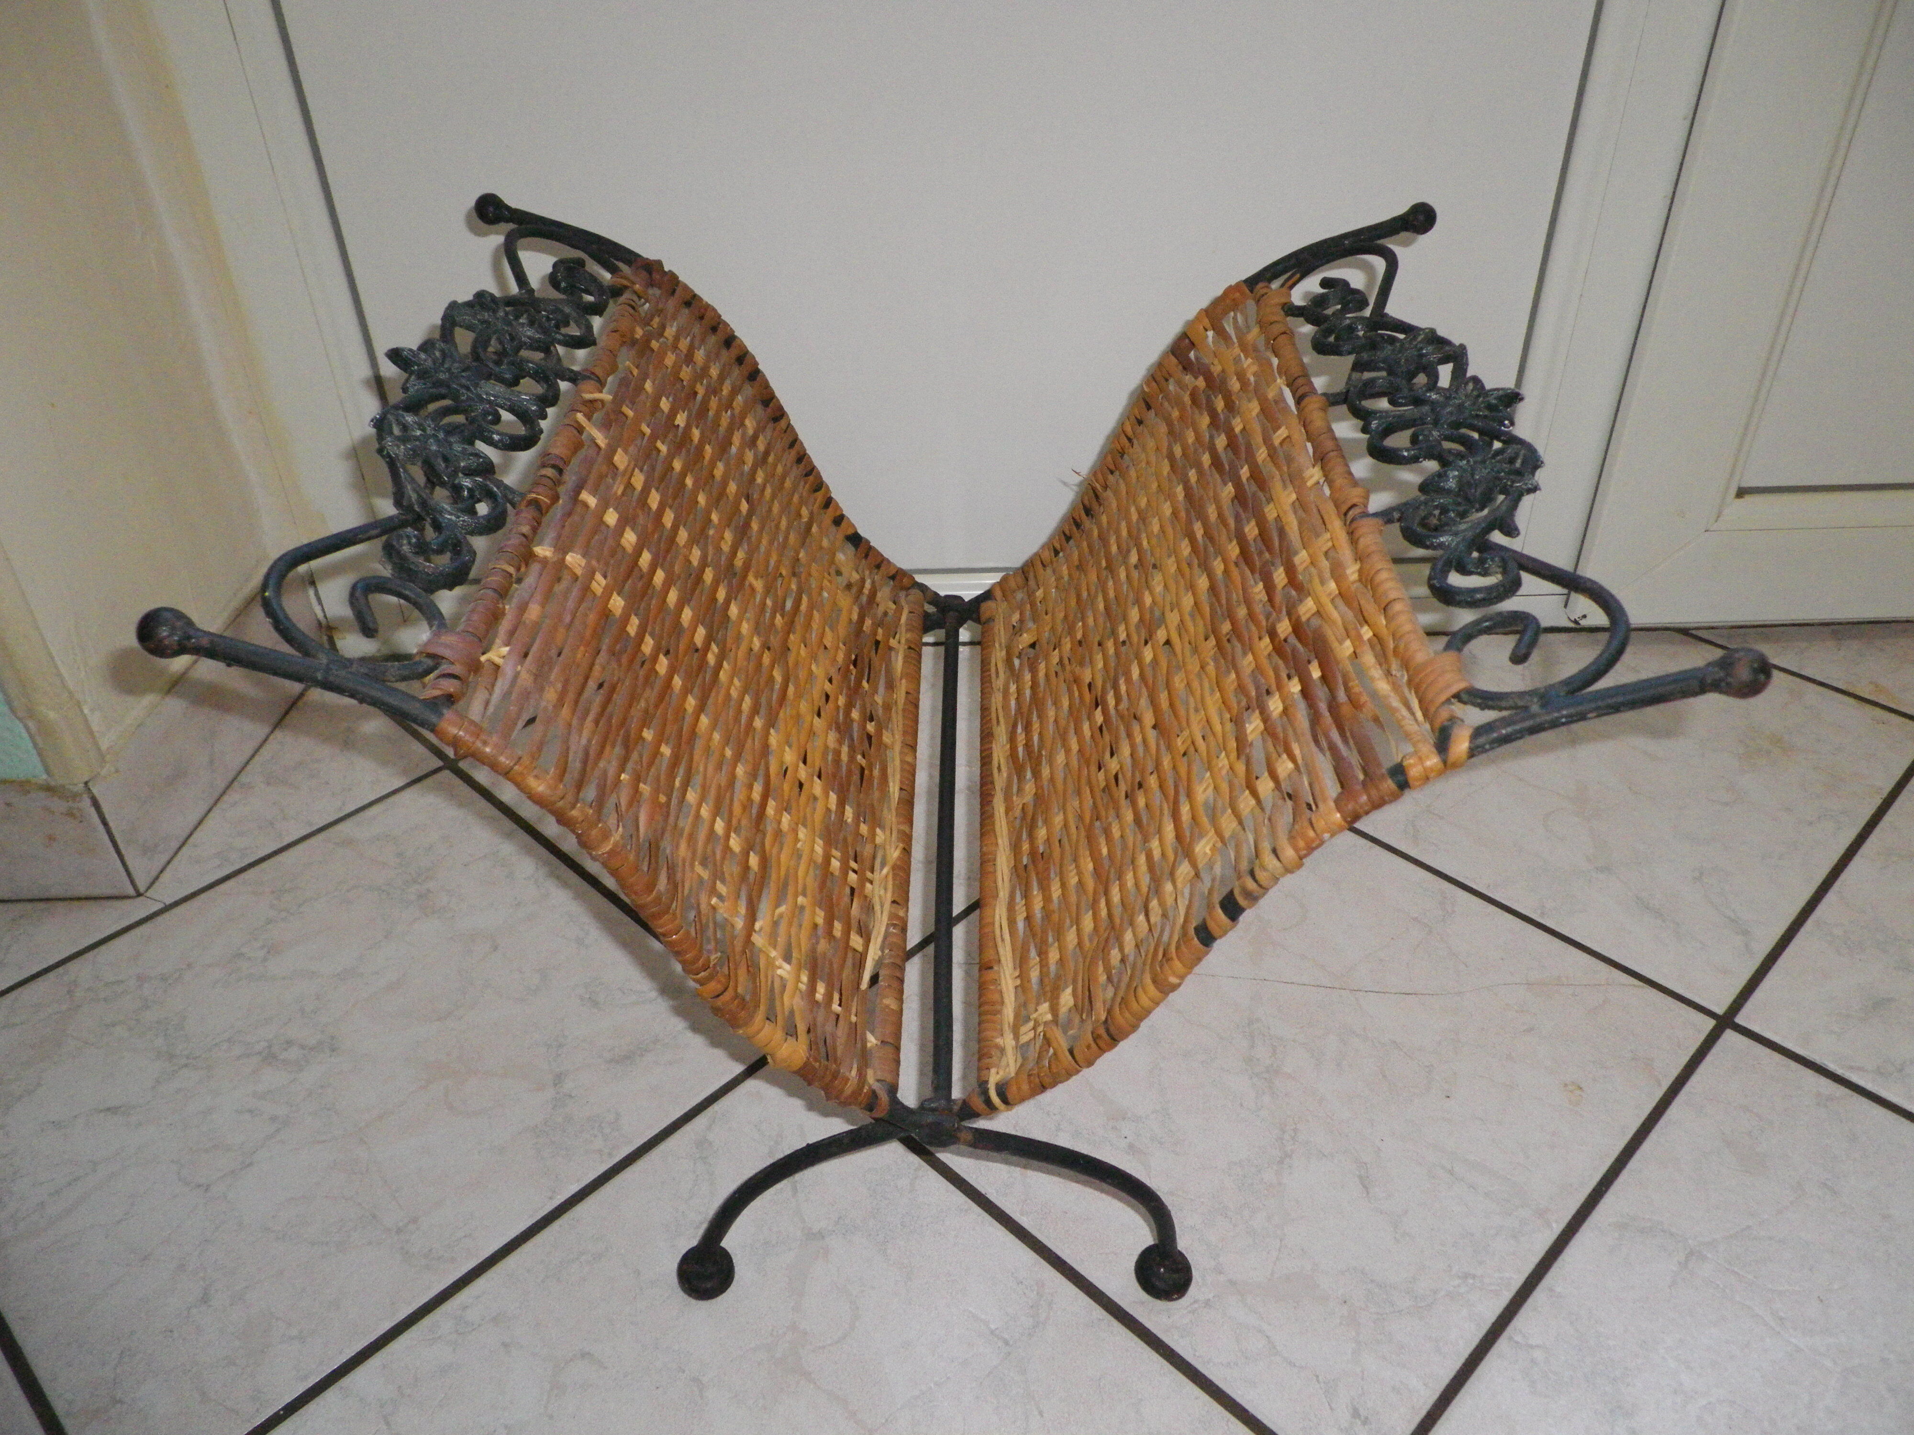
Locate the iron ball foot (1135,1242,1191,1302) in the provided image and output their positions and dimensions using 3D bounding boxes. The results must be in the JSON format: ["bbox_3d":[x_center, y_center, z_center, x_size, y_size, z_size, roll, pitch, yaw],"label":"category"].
[{"bbox_3d":[0.088,0.236,0.658,0.025,0.025,0.025,-1,36,1],"label":"iron ball foot"}]

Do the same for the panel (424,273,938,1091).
[{"bbox_3d":[-0.093,-0.040,0.689,0.036,0.243,0.384,-27,31,20],"label":"panel"}]

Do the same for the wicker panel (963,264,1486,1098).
[{"bbox_3d":[0.083,-0.032,0.692,0.036,0.238,0.384,31,31,-20],"label":"wicker panel"}]

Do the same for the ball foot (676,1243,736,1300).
[{"bbox_3d":[-0.107,0.237,0.663,0.025,0.025,0.025,-1,36,1],"label":"ball foot"}]

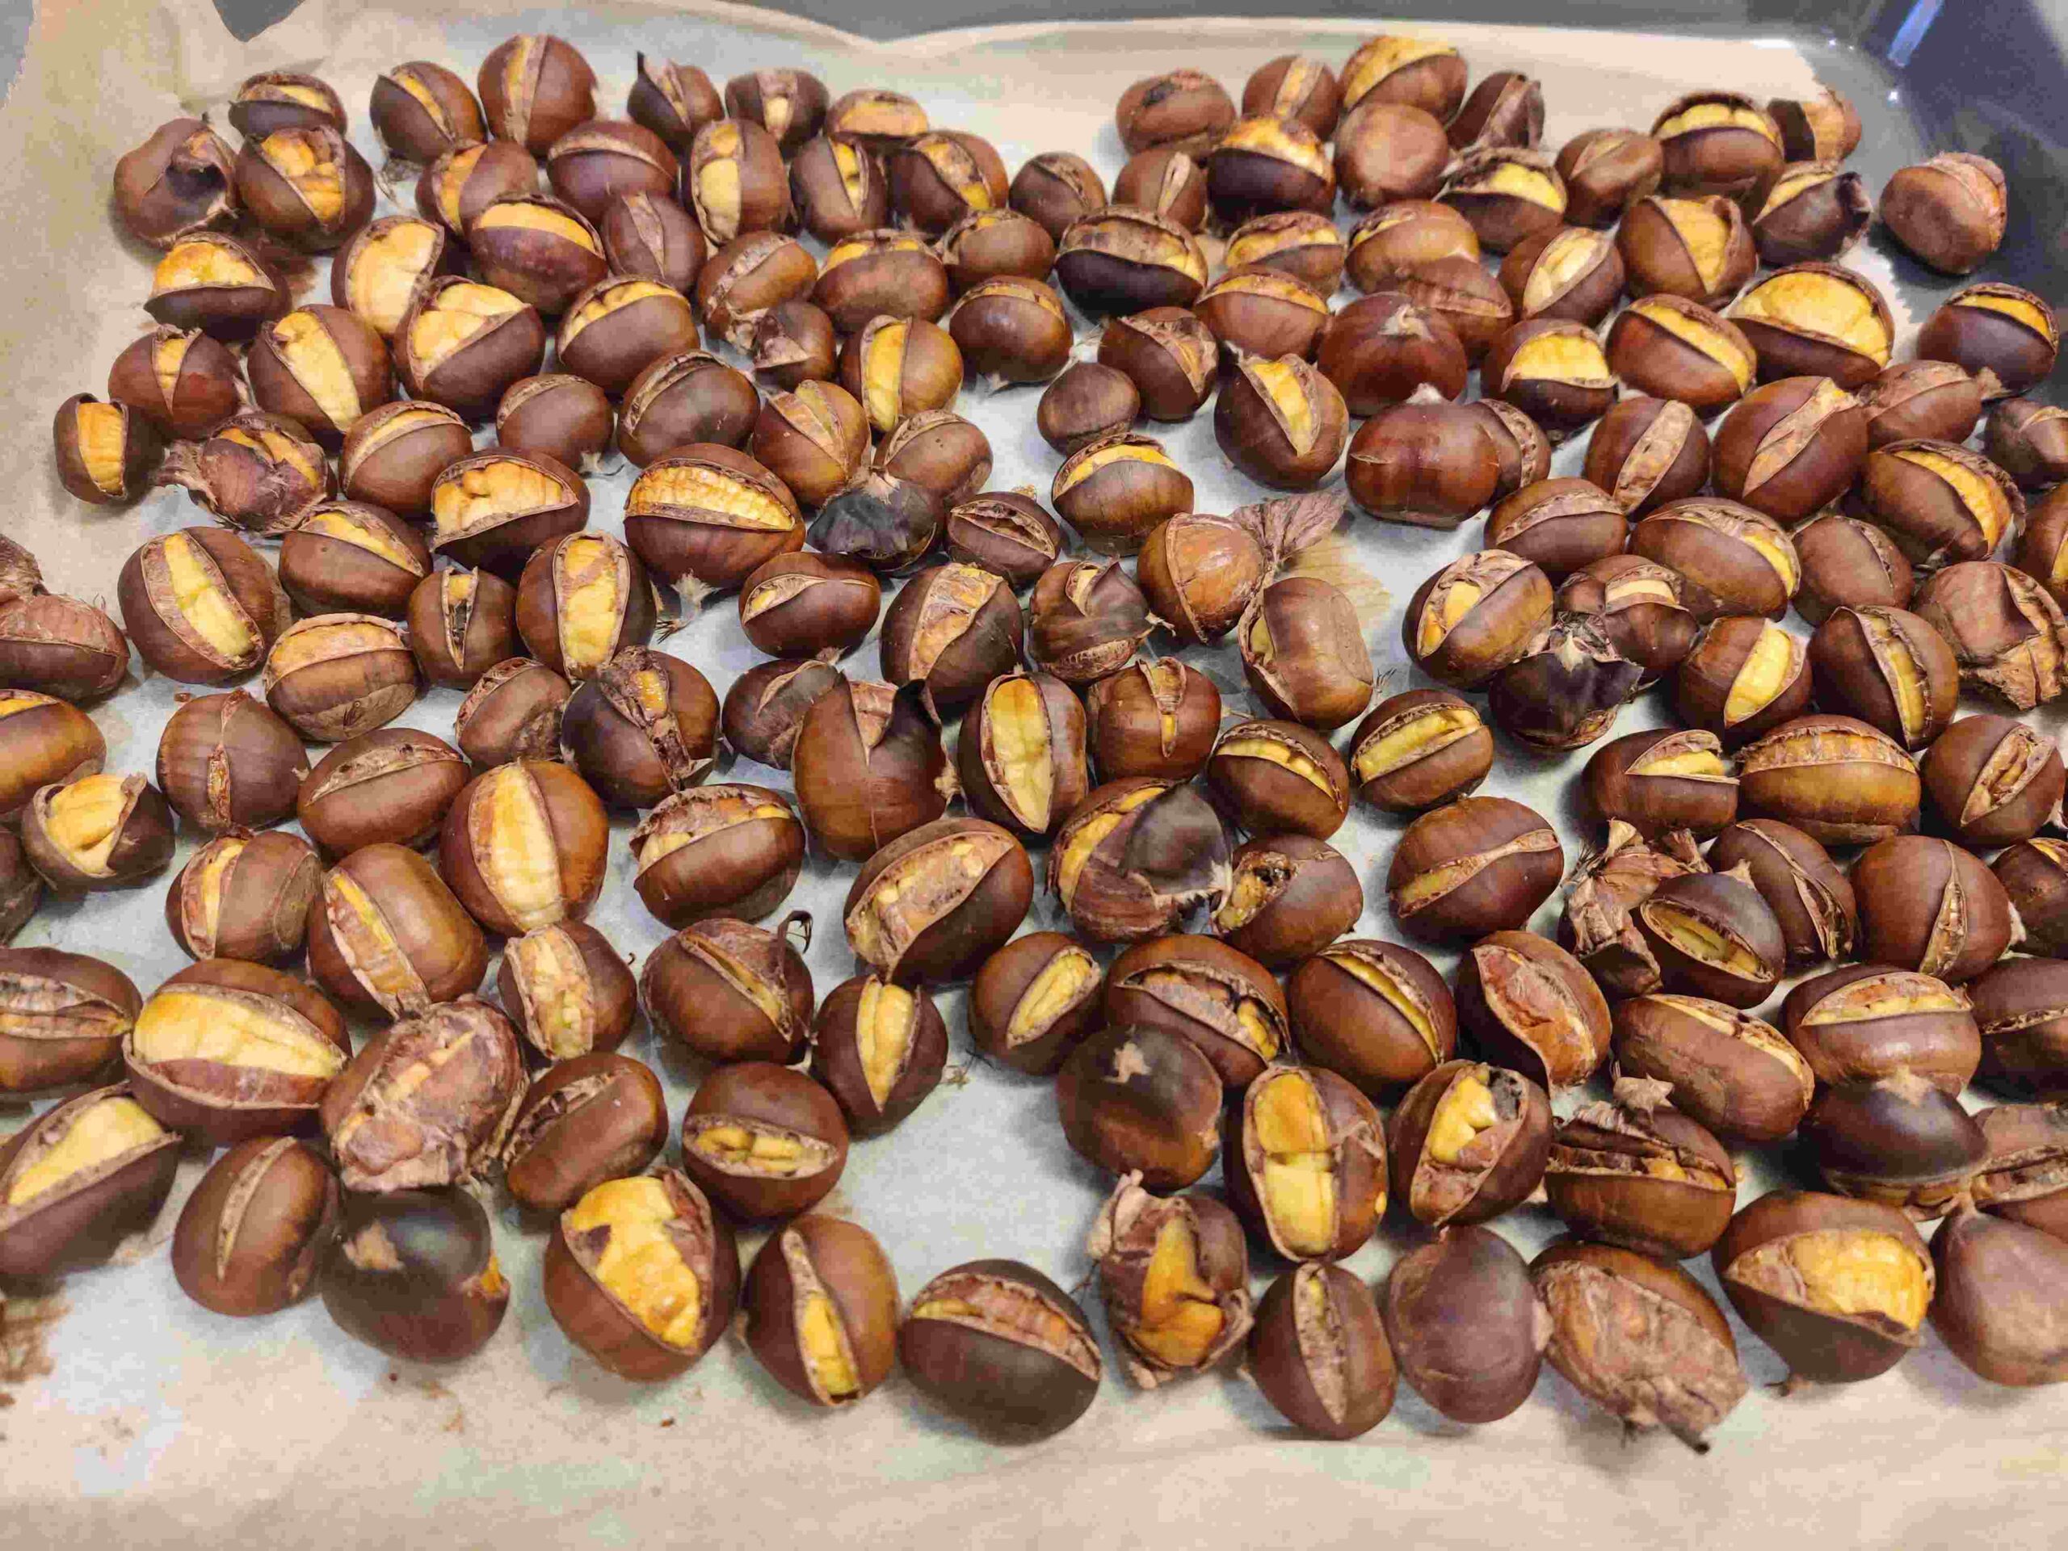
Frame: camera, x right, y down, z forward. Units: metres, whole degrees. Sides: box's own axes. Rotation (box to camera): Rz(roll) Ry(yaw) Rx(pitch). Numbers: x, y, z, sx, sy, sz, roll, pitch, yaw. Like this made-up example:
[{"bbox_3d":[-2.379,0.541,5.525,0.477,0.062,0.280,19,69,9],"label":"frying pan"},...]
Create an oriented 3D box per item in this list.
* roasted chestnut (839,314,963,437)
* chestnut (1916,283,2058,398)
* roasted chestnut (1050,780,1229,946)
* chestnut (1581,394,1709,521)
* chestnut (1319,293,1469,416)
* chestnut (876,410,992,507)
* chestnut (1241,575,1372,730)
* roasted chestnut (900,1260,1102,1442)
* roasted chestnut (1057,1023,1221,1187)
[{"bbox_3d":[-0.029,-0.087,0.351,0.027,0.022,0.030,2,58,1],"label":"roasted chestnut"},{"bbox_3d":[0.217,-0.099,0.368,0.029,0.024,0.027,13,61,7],"label":"chestnut"},{"bbox_3d":[0.019,0.015,0.284,0.031,0.025,0.030,-13,59,-8],"label":"roasted chestnut"},{"bbox_3d":[0.134,-0.070,0.354,0.025,0.025,0.030,11,60,7],"label":"chestnut"},{"bbox_3d":[0.079,-0.092,0.354,0.032,0.025,0.028,0,60,1],"label":"chestnut"},{"bbox_3d":[-0.022,-0.068,0.352,0.026,0.020,0.022,-27,63,-14],"label":"chestnut"},{"bbox_3d":[0.054,-0.024,0.320,0.025,0.026,0.032,-17,59,-11],"label":"chestnut"},{"bbox_3d":[-0.005,0.086,0.241,0.032,0.022,0.023,24,61,14],"label":"roasted chestnut"},{"bbox_3d":[0.018,0.057,0.278,0.029,0.023,0.027,41,68,21],"label":"roasted chestnut"}]

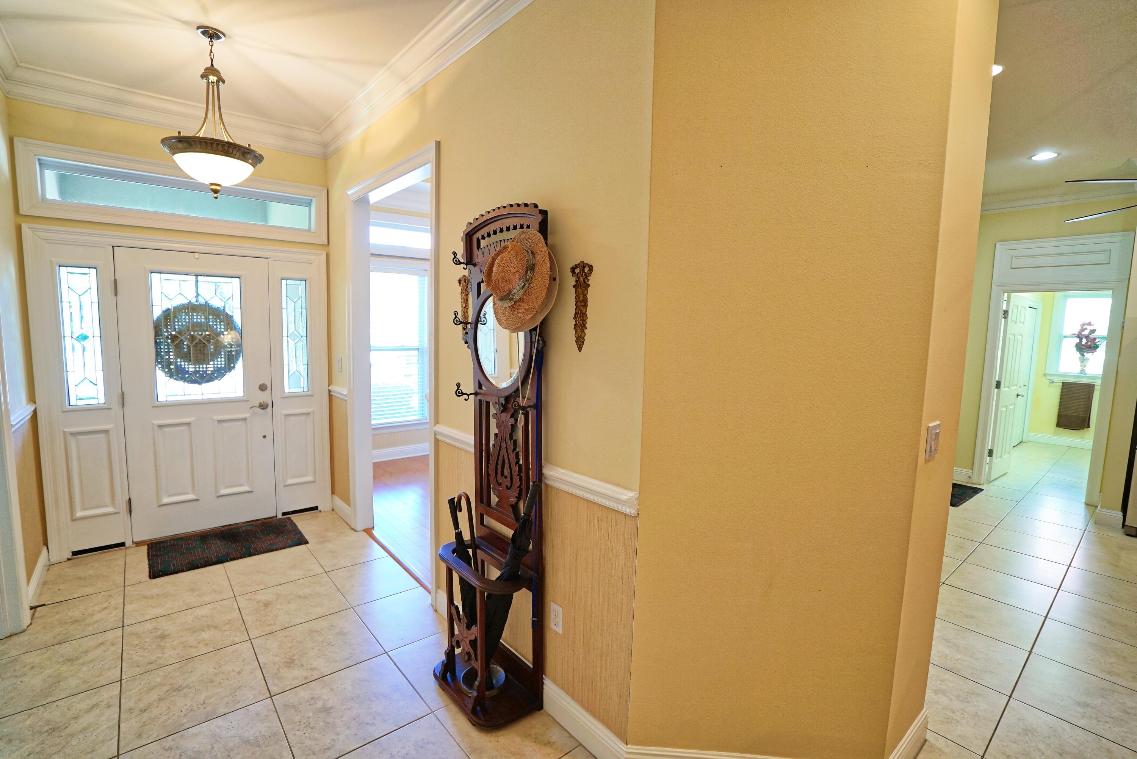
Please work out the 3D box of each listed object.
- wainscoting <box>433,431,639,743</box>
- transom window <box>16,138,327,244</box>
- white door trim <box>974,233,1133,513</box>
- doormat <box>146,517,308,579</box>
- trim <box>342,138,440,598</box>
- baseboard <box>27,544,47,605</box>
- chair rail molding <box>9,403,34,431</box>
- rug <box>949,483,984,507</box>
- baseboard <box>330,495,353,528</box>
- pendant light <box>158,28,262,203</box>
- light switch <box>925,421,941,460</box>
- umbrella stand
[{"bbox_3d":[-0.254,0.793,2.313,0.045,0.941,1.477,-4,8,-40],"label":"wainscoting"},{"bbox_3d":[-2.662,-1.290,3.617,1.751,0.455,0.083,-4,8,-40],"label":"transom window"},{"bbox_3d":[4.814,-0.089,5.083,0.083,2.549,0.957,-4,8,-40],"label":"white door trim"},{"bbox_3d":[-2.460,1.192,3.667,0.899,0.008,0.617,-4,8,-40],"label":"doormat"},{"bbox_3d":[-1.170,-0.047,3.341,0.140,2.599,1.492,-4,8,-40],"label":"trim"},{"bbox_3d":[-3.131,1.180,2.979,0.021,0.157,0.759,-4,8,-40],"label":"baseboard"},{"bbox_3d":[-3.125,0.224,2.898,0.040,0.063,0.784,-4,8,-40],"label":"chair rail molding"},{"bbox_3d":[3.816,1.148,5.264,0.907,0.008,0.611,-4,8,-40],"label":"rug"},{"bbox_3d":[-1.860,1.089,4.164,0.021,0.129,0.553,-4,8,-40],"label":"baseboard"},{"bbox_3d":[-1.832,-1.357,2.609,0.436,0.818,0.436,-4,8,-40],"label":"pendant light"},{"bbox_3d":[1.264,0.211,1.747,0.121,0.119,0.007,-4,8,-40],"label":"light switch"},{"bbox_3d":[-0.370,0.358,2.153,0.281,2.092,0.528,-4,8,-40],"label":"umbrella stand"}]

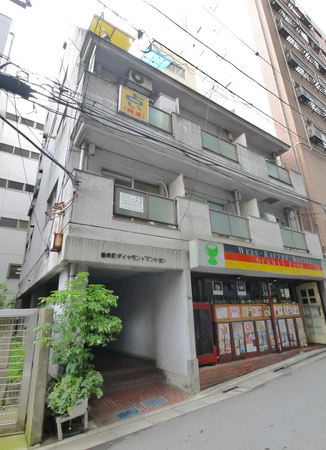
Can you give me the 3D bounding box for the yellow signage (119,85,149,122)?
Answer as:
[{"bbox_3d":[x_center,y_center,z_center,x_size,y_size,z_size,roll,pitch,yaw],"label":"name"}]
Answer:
[{"bbox_3d":[-0.738,-3.133,6.403,0.820,0.820,0.110,10,-23,-32],"label":"yellow signage"}]

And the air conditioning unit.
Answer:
[{"bbox_3d":[-0.722,-4.291,7.322,0.780,0.540,0.290,10,-23,-32],"label":"air conditioning unit"}]

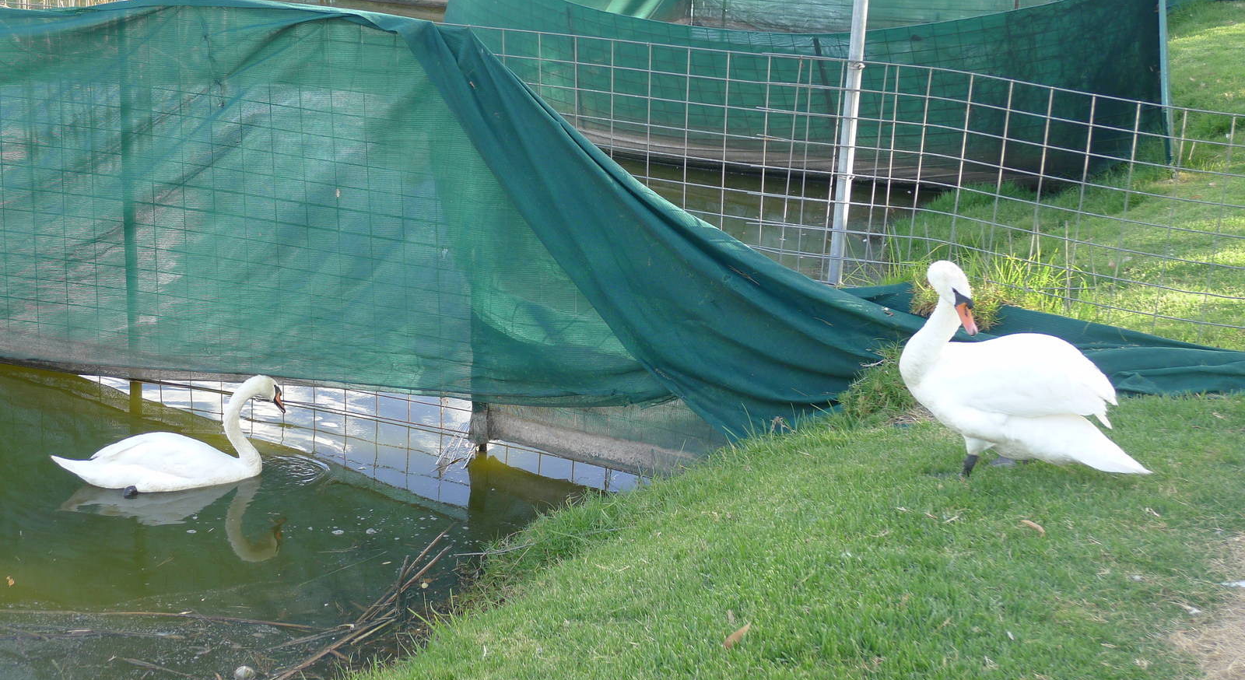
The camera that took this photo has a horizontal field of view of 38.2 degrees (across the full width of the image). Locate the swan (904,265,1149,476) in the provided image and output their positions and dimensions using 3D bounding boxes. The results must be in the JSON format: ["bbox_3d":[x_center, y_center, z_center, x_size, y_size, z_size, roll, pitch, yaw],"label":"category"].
[{"bbox_3d":[1.210,0.081,5.267,0.730,0.670,0.310,4,19,4],"label":"swan"}]

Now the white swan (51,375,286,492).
[{"bbox_3d":[-1.693,0.335,6.693,0.870,0.400,0.330,-2,20,-14],"label":"white swan"}]

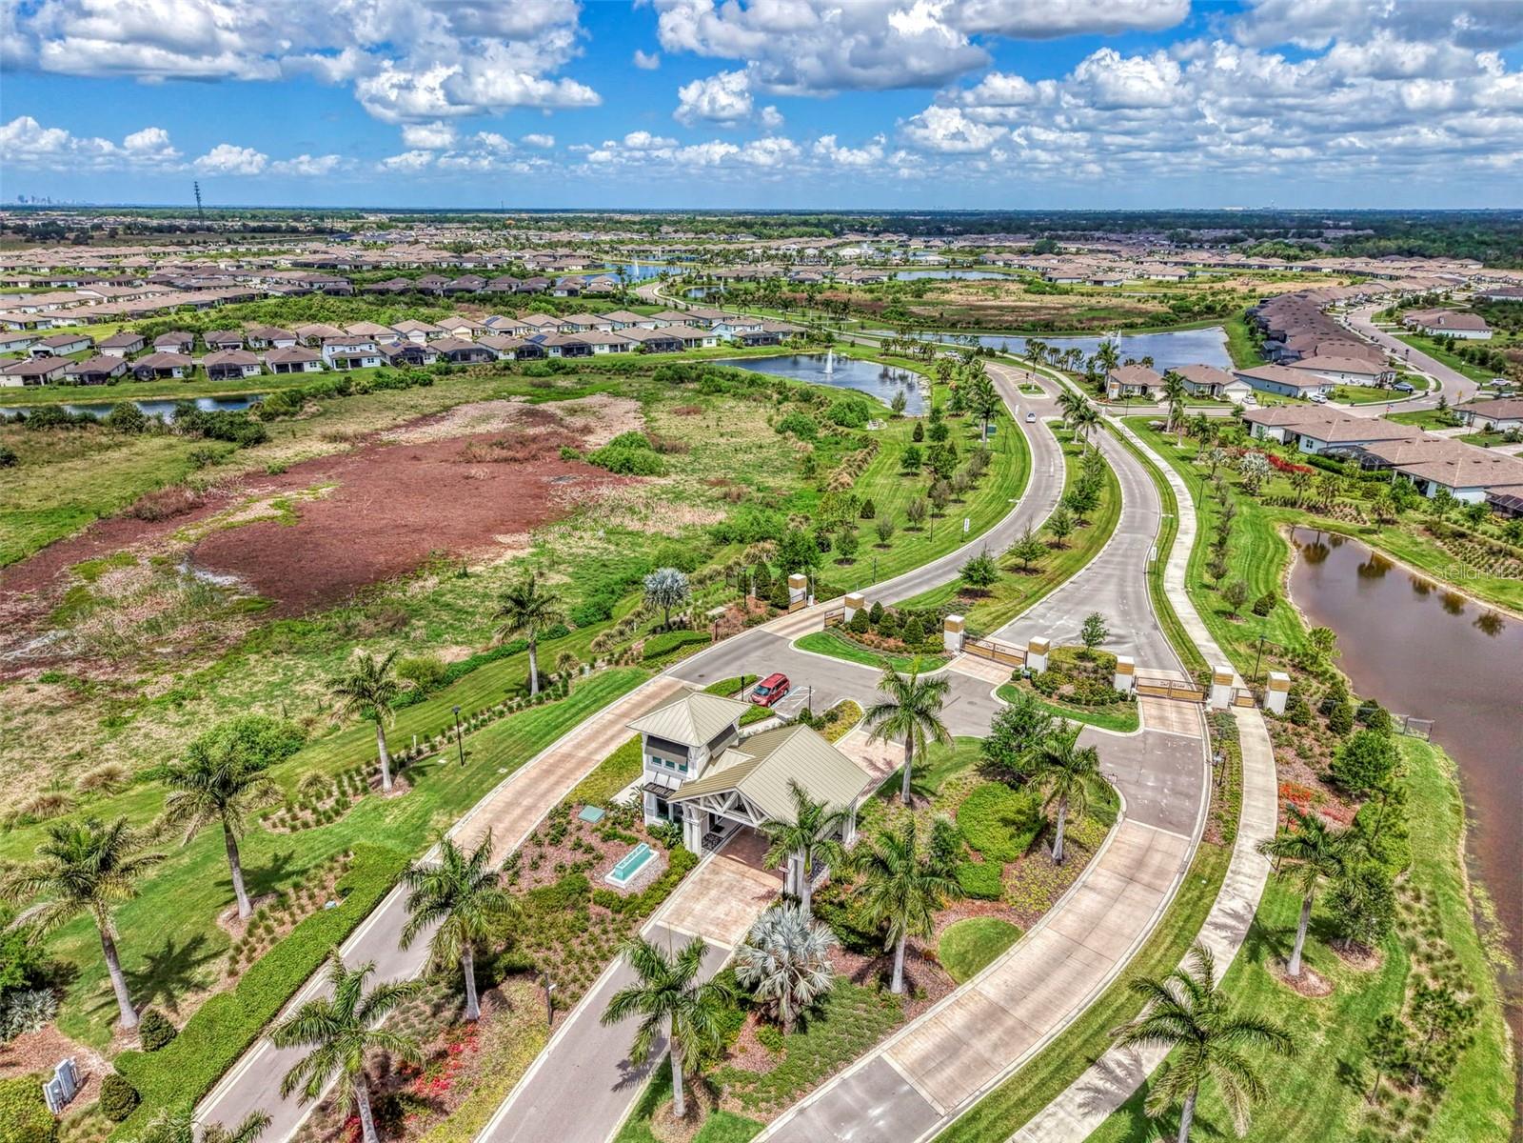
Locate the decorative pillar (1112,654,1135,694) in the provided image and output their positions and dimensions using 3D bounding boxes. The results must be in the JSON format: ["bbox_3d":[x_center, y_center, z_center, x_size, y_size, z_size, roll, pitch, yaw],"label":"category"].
[{"bbox_3d":[32.685,9.687,95.347,1.400,3.500,1.400,5,20,15],"label":"decorative pillar"}]

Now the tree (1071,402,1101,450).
[{"bbox_3d":[57.588,-24.969,187.444,5.470,8.920,5.470,0,19,0],"label":"tree"}]

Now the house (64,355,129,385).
[{"bbox_3d":[-166.467,-50.847,264.255,10.300,5.600,20.000,-6,20,-17],"label":"house"}]

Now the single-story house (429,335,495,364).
[{"bbox_3d":[-90.559,-66.517,314.869,12.600,5.500,22.000,-10,21,-27],"label":"single-story house"}]

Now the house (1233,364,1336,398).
[{"bbox_3d":[129.408,-47.378,260.389,12.000,5.600,22.000,-6,20,-16],"label":"house"}]

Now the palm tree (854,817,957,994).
[{"bbox_3d":[8.056,19.479,60.050,5.600,10.900,5.600,0,19,0],"label":"palm tree"}]

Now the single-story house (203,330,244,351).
[{"bbox_3d":[-171.753,-73.805,336.494,11.500,5.500,20.500,-10,22,-28],"label":"single-story house"}]

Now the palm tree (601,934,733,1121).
[{"bbox_3d":[-4.396,22.660,51.714,6.000,10.300,6.000,0,19,0],"label":"palm tree"}]

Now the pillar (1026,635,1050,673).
[{"bbox_3d":[27.323,8.297,103.999,1.479,3.328,1.479,13,23,33],"label":"pillar"}]

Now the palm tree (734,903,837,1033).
[{"bbox_3d":[1.288,21.355,55.990,5.430,7.060,5.430,0,19,0],"label":"palm tree"}]

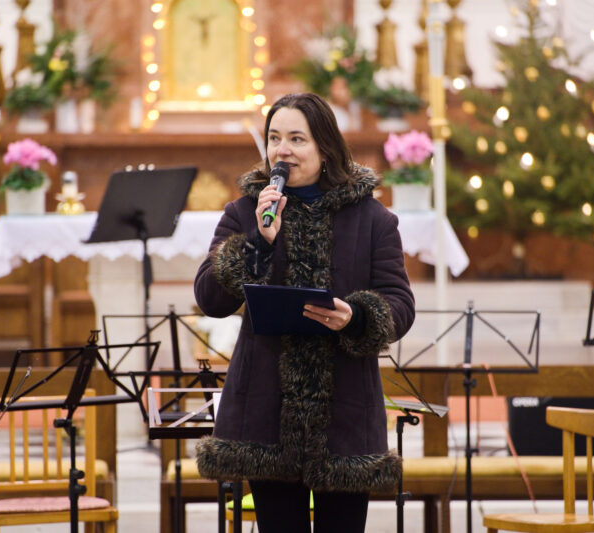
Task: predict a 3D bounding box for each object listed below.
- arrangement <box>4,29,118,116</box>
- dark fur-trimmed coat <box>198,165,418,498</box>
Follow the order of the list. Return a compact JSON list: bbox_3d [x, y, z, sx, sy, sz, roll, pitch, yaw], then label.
[{"bbox_3d":[-1.561,-1.294,22.000,0.750,0.580,0.500,0,2,0],"label":"arrangement"},{"bbox_3d":[0.020,0.162,8.700,0.575,0.850,0.400,0,2,5],"label":"dark fur-trimmed coat"}]

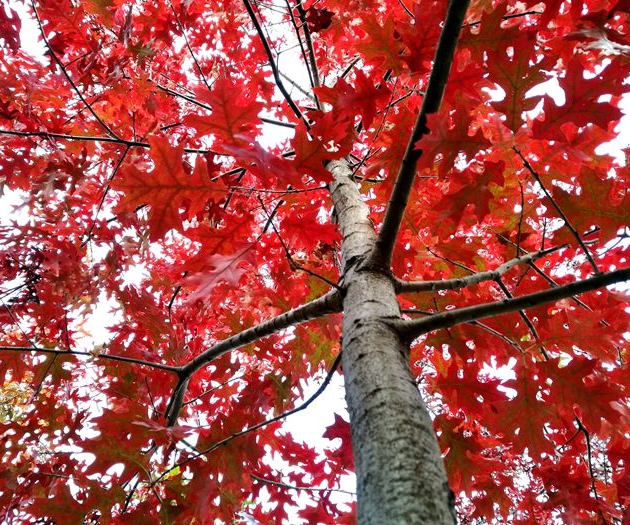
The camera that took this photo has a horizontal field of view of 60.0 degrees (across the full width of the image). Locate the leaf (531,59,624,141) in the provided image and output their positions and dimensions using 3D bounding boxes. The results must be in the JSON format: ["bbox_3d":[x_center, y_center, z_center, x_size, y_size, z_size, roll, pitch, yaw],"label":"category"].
[{"bbox_3d":[0.399,-0.251,0.830,0.150,0.035,0.125,-29,-66,23],"label":"leaf"}]

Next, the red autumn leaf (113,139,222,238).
[{"bbox_3d":[-0.222,-0.113,0.820,0.160,0.035,0.145,-5,-60,-9],"label":"red autumn leaf"}]

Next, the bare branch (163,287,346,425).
[{"bbox_3d":[-0.161,0.187,1.087,0.536,0.101,0.108,-39,-66,19],"label":"bare branch"}]

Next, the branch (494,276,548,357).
[{"bbox_3d":[0.454,0.119,1.184,0.021,0.015,0.261,-32,-68,16],"label":"branch"}]

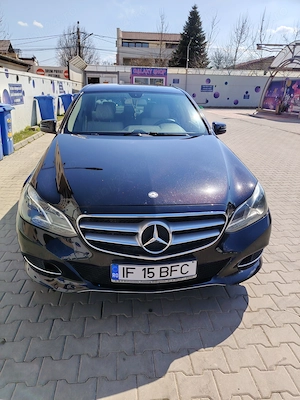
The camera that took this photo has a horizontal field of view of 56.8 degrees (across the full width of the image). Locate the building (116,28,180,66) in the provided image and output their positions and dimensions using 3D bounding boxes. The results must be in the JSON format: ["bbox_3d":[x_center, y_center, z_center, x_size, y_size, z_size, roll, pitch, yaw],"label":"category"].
[{"bbox_3d":[-0.189,-25.557,52.529,12.600,10.500,9.000,-1,22,-6],"label":"building"}]

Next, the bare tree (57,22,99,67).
[{"bbox_3d":[-10.141,-19.210,38.788,5.800,8.800,5.500,-1,22,-6],"label":"bare tree"}]

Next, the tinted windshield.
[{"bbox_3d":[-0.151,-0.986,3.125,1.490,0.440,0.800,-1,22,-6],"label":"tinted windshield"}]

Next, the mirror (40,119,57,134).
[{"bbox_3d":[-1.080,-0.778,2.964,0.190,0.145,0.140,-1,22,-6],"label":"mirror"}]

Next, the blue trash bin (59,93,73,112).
[{"bbox_3d":[-4.009,-4.585,13.314,0.730,1.070,0.580,-1,22,-6],"label":"blue trash bin"}]

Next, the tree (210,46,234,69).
[{"bbox_3d":[10.323,-17.877,39.484,3.400,6.500,3.400,-1,22,-6],"label":"tree"}]

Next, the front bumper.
[{"bbox_3d":[0.002,0.290,1.938,1.820,0.480,0.580,-1,22,-6],"label":"front bumper"}]

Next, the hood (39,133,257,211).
[{"bbox_3d":[-0.042,-0.265,2.238,1.640,0.300,1.400,-1,22,-6],"label":"hood"}]

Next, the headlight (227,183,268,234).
[{"bbox_3d":[0.672,0.023,2.013,0.420,0.220,0.540,-1,22,-6],"label":"headlight"}]

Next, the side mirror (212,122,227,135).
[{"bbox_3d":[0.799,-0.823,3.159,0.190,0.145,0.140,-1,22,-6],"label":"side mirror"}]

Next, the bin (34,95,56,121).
[{"bbox_3d":[-3.595,-3.037,9.541,0.730,1.070,0.580,-1,22,-6],"label":"bin"}]

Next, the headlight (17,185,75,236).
[{"bbox_3d":[-0.680,0.056,1.873,0.420,0.220,0.540,-1,22,-6],"label":"headlight"}]

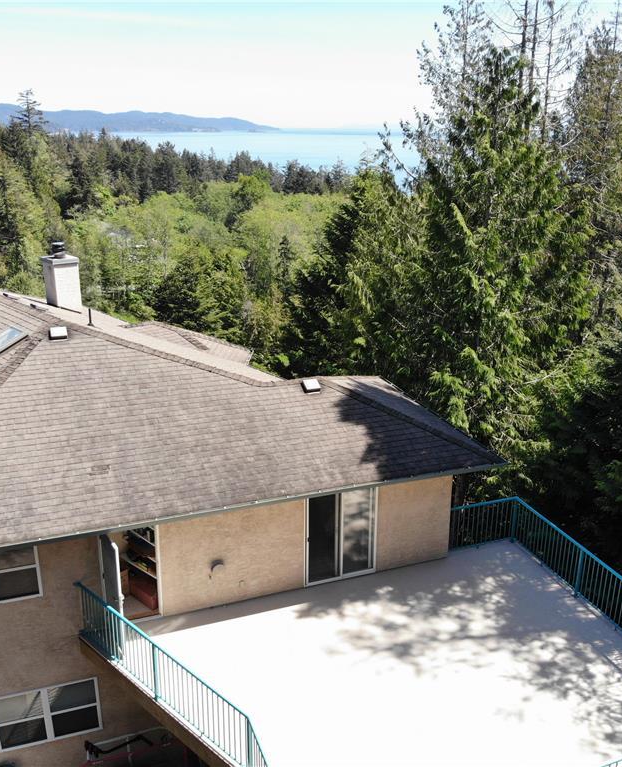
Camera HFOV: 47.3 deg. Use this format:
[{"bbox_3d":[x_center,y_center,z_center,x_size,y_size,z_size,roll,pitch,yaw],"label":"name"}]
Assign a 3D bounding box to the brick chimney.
[{"bbox_3d":[-6.902,-2.941,19.696,0.744,2.012,0.744,-17,26,-40],"label":"brick chimney"}]

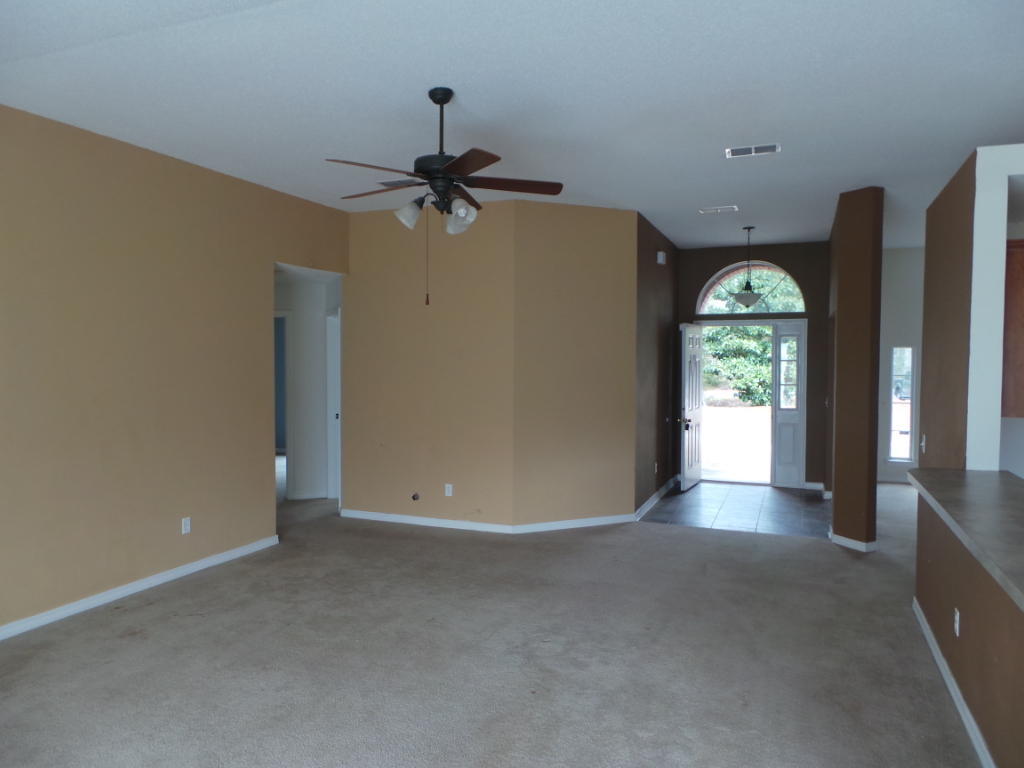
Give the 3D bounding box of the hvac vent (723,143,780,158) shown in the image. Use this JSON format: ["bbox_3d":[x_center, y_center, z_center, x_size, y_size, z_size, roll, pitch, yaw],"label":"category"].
[{"bbox_3d":[1.663,-1.602,4.691,0.350,0.030,0.200,1,2,23],"label":"hvac vent"}]

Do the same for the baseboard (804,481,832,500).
[{"bbox_3d":[3.689,1.278,8.165,0.320,0.090,0.500,1,2,23],"label":"baseboard"}]

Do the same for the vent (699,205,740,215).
[{"bbox_3d":[2.004,-1.672,6.579,0.350,0.030,0.200,1,2,23],"label":"vent"}]

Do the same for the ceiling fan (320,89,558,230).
[{"bbox_3d":[-0.376,-1.194,3.637,1.310,0.753,1.310,0,2,0],"label":"ceiling fan"}]

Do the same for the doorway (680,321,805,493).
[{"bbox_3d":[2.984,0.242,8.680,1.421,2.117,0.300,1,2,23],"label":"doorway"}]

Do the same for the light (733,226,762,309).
[{"bbox_3d":[2.602,-1.276,7.491,0.330,0.865,0.330,1,2,23],"label":"light"}]

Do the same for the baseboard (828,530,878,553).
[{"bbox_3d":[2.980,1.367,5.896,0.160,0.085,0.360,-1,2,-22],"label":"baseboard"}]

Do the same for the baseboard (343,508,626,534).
[{"bbox_3d":[-0.259,1.332,6.581,2.982,0.085,0.604,0,2,2],"label":"baseboard"}]

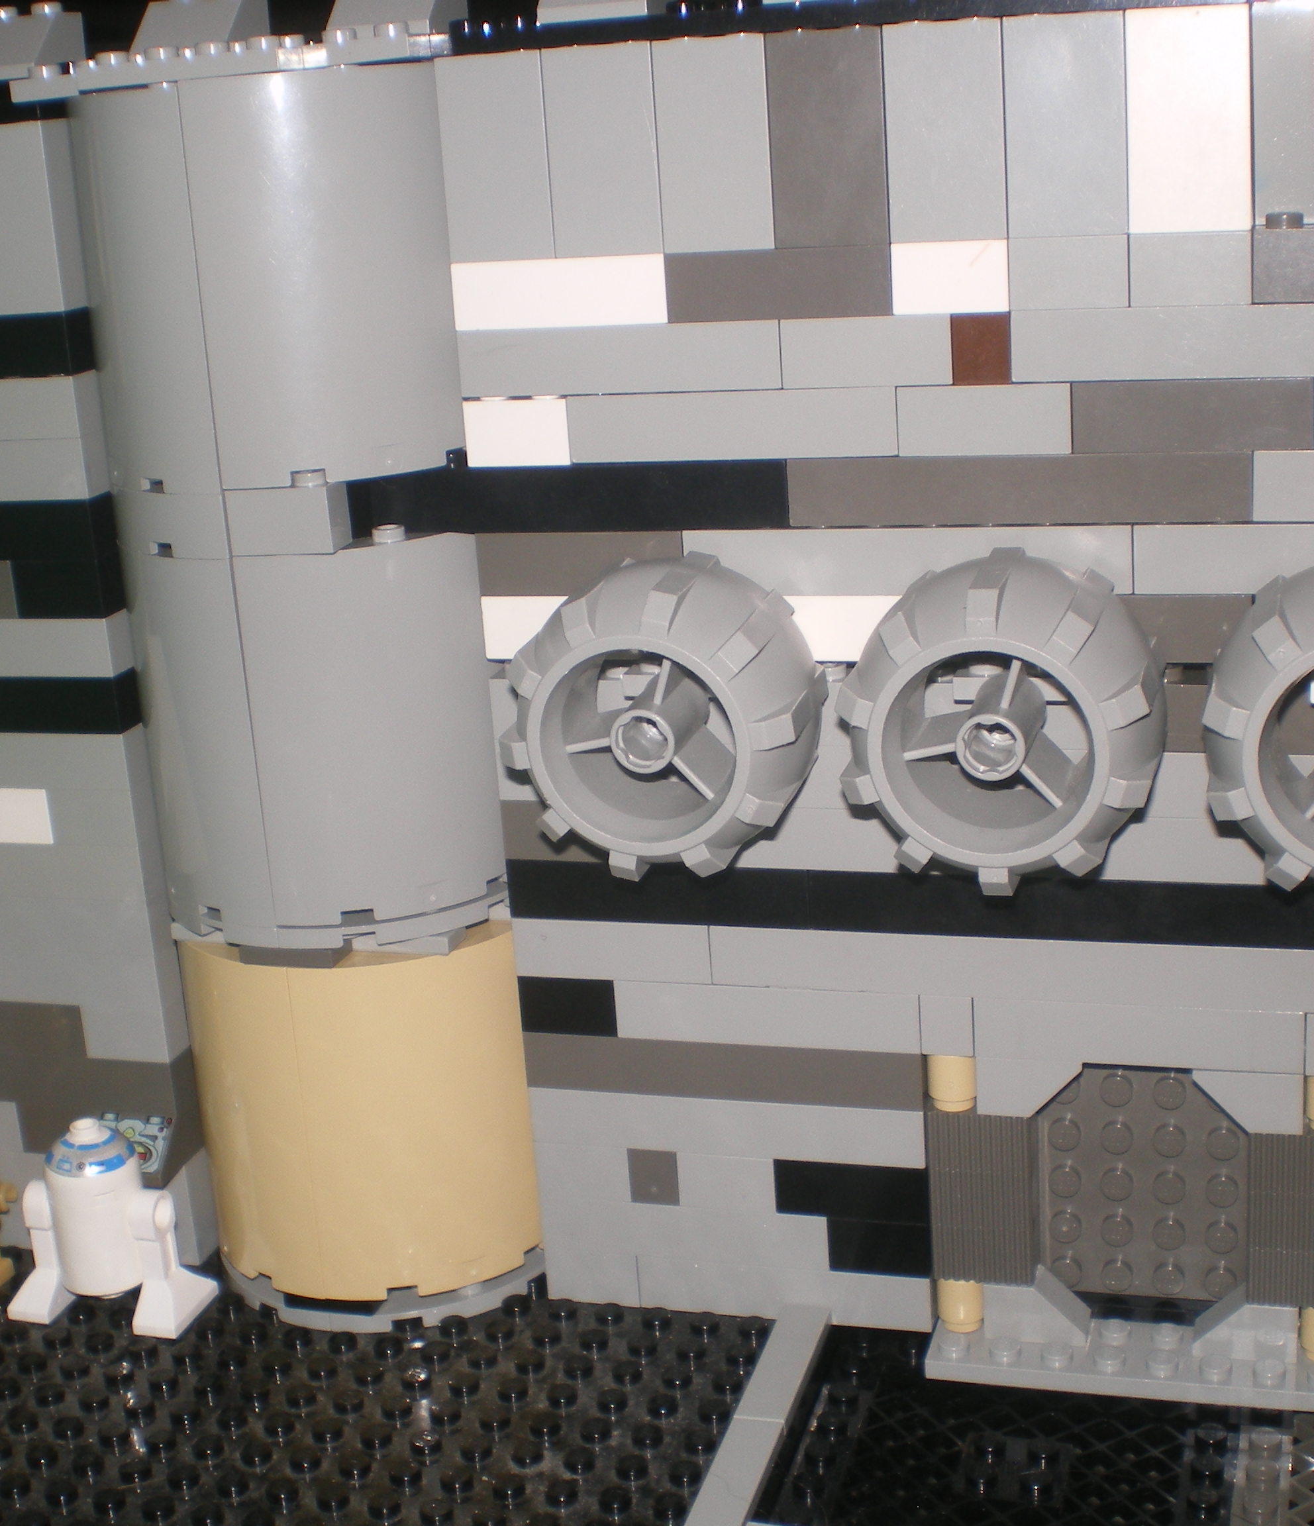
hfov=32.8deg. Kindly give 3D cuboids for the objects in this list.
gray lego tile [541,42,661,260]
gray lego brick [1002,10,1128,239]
[{"bbox_3d":[-0.006,-0.086,0.314,0.016,0.029,0.009,1,17,17],"label":"gray lego tile"},{"bbox_3d":[0.055,-0.084,0.296,0.016,0.029,0.009,1,17,17],"label":"gray lego brick"}]

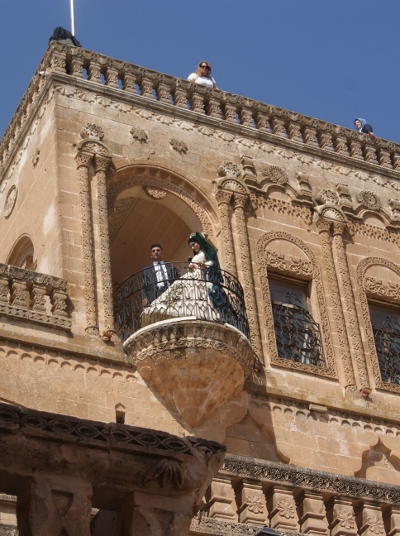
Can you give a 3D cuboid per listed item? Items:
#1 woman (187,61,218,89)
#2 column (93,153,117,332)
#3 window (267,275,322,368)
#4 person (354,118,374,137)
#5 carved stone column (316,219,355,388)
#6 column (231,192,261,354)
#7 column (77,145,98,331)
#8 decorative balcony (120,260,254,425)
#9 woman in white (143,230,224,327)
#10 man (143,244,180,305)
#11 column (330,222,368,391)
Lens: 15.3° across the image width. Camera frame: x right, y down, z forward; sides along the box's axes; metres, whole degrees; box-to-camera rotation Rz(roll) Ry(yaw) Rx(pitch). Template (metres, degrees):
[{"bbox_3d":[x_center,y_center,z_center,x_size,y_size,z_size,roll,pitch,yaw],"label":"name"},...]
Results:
[{"bbox_3d":[0.100,-2.728,23.744,0.500,1.611,0.330,3,-39,-11],"label":"woman"},{"bbox_3d":[-1.295,-0.338,20.387,0.197,3.160,0.197,-3,-38,-3],"label":"column"},{"bbox_3d":[1.329,0.781,21.246,0.765,1.516,0.200,14,-42,-23],"label":"window"},{"bbox_3d":[2.778,-1.979,24.869,0.420,1.439,0.500,25,-47,-32],"label":"person"},{"bbox_3d":[1.988,0.476,21.805,0.197,3.160,0.197,14,-42,-23],"label":"carved stone column"},{"bbox_3d":[0.700,0.157,21.249,0.197,3.160,0.197,14,-42,-23],"label":"column"},{"bbox_3d":[-1.673,-0.467,22.239,0.250,3.480,0.250,-3,-40,-3],"label":"column"},{"bbox_3d":[-0.008,1.087,21.145,2.002,2.233,1.032,14,-44,-22],"label":"decorative balcony"},{"bbox_3d":[-0.242,0.213,21.579,0.800,1.720,1.100,-33,-47,29],"label":"woman in white"},{"bbox_3d":[-0.513,0.353,20.175,0.520,1.729,0.320,-4,-38,-2],"label":"man"},{"bbox_3d":[2.434,0.555,23.910,0.250,3.480,0.250,14,-44,-22],"label":"column"}]

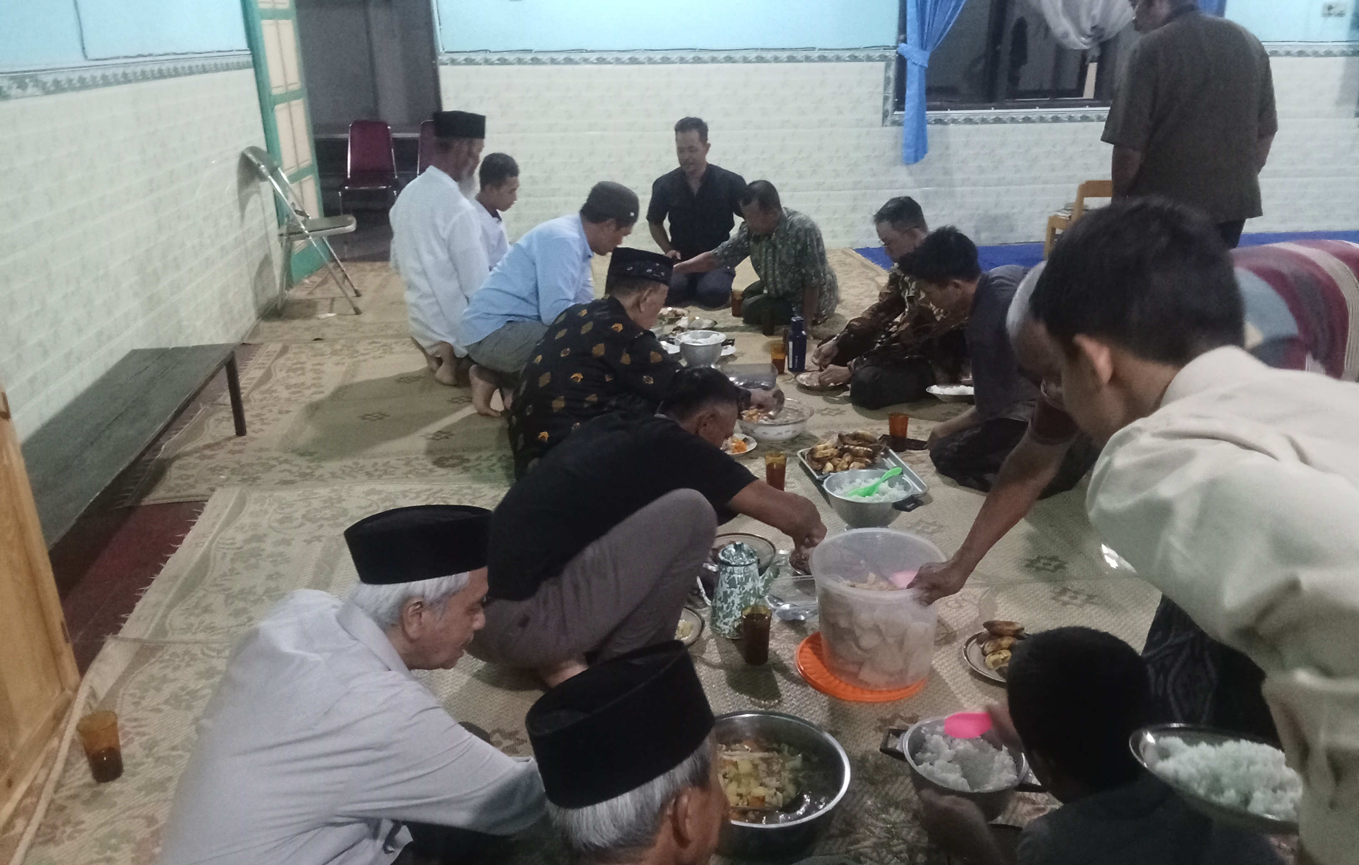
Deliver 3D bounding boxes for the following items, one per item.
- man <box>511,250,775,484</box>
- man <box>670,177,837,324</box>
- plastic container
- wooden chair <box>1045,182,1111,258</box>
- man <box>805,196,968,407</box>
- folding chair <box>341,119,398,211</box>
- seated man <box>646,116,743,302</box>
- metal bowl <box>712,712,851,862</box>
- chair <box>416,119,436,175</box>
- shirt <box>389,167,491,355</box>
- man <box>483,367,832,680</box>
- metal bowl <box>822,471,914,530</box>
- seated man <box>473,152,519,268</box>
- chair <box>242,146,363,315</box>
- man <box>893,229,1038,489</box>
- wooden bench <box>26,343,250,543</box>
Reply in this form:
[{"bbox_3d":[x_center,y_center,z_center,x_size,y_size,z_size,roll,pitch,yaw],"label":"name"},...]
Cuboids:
[{"bbox_3d":[-0.126,-0.271,3.591,0.925,0.726,0.577,-8,22,-18],"label":"man"},{"bbox_3d":[0.451,-0.872,5.188,0.616,0.706,0.815,18,28,40],"label":"man"},{"bbox_3d":[0.452,0.407,2.420,0.308,0.259,0.308,-3,21,-7],"label":"plastic container"},{"bbox_3d":[2.406,-1.202,6.240,0.340,0.580,0.330,-3,21,-6],"label":"wooden chair"},{"bbox_3d":[0.850,-0.566,4.269,0.780,0.760,0.620,-12,24,-28],"label":"man"},{"bbox_3d":[-2.263,-1.829,7.744,0.450,0.880,0.530,-3,21,-7],"label":"folding chair"},{"bbox_3d":[0.112,-1.224,5.761,0.570,0.950,0.660,2,21,5],"label":"seated man"},{"bbox_3d":[0.151,0.657,1.955,0.322,0.110,0.322,0,21,0],"label":"metal bowl"},{"bbox_3d":[-1.847,-2.006,8.357,0.477,0.865,0.537,-3,21,-7],"label":"chair"},{"bbox_3d":[-1.007,-0.729,4.541,0.440,0.780,0.500,-18,27,-39],"label":"shirt"},{"bbox_3d":[-0.056,0.187,2.400,0.850,0.680,0.520,-8,22,-19],"label":"man"},{"bbox_3d":[0.559,0.217,3.136,0.260,0.122,0.260,-1,21,0],"label":"metal bowl"},{"bbox_3d":[-0.763,-0.916,5.119,0.600,0.840,0.550,5,21,15],"label":"seated man"},{"bbox_3d":[-1.945,-1.094,5.661,0.507,0.835,0.457,-2,21,-4],"label":"chair"},{"bbox_3d":[1.032,-0.278,3.481,0.776,0.795,0.616,-1,21,-1],"label":"man"},{"bbox_3d":[-1.643,0.144,3.035,0.370,0.335,1.640,-3,21,-7],"label":"wooden bench"}]

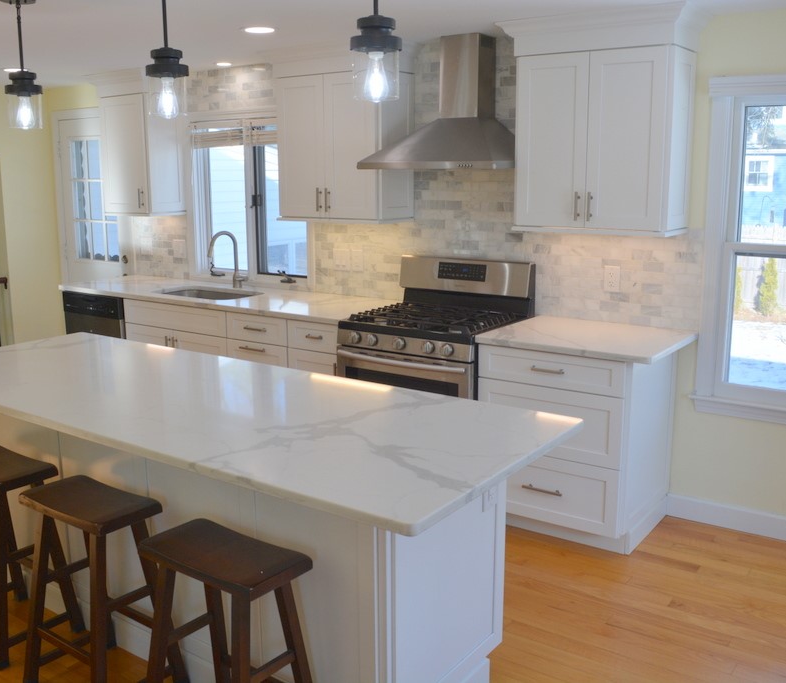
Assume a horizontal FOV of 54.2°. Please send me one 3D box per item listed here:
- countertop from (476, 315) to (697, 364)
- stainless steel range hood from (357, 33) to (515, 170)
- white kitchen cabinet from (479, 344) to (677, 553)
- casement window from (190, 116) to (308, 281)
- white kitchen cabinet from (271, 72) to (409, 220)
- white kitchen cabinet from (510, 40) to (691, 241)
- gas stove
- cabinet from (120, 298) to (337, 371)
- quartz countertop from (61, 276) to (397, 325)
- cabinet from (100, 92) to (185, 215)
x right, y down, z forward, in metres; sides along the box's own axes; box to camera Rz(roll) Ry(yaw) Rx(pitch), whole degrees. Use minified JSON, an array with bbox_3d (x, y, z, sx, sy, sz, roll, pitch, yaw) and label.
[{"bbox_3d":[0.879,-0.018,3.489,0.776,0.033,0.655,8,14,34],"label":"countertop"},{"bbox_3d":[0.278,-1.168,3.756,0.760,0.638,0.506,8,14,34],"label":"stainless steel range hood"},{"bbox_3d":[0.873,0.420,3.615,0.702,0.877,0.610,8,14,34],"label":"white kitchen cabinet"},{"bbox_3d":[-0.942,-0.945,5.010,1.027,1.025,0.090,8,14,34],"label":"casement window"},{"bbox_3d":[-0.271,-1.069,4.274,0.708,0.790,0.330,8,14,34],"label":"white kitchen cabinet"},{"bbox_3d":[0.934,-0.885,3.465,0.709,0.780,0.330,8,14,34],"label":"white kitchen cabinet"},{"bbox_3d":[0.225,0.195,3.967,0.767,1.181,0.680,8,14,34],"label":"gas stove"},{"bbox_3d":[-0.816,0.191,4.750,1.798,0.877,0.620,8,14,34],"label":"cabinet"},{"bbox_3d":[-1.085,-0.286,4.816,2.424,0.033,0.655,8,14,34],"label":"quartz countertop"},{"bbox_3d":[-1.711,-1.256,5.249,0.441,0.760,0.330,8,14,34],"label":"cabinet"}]

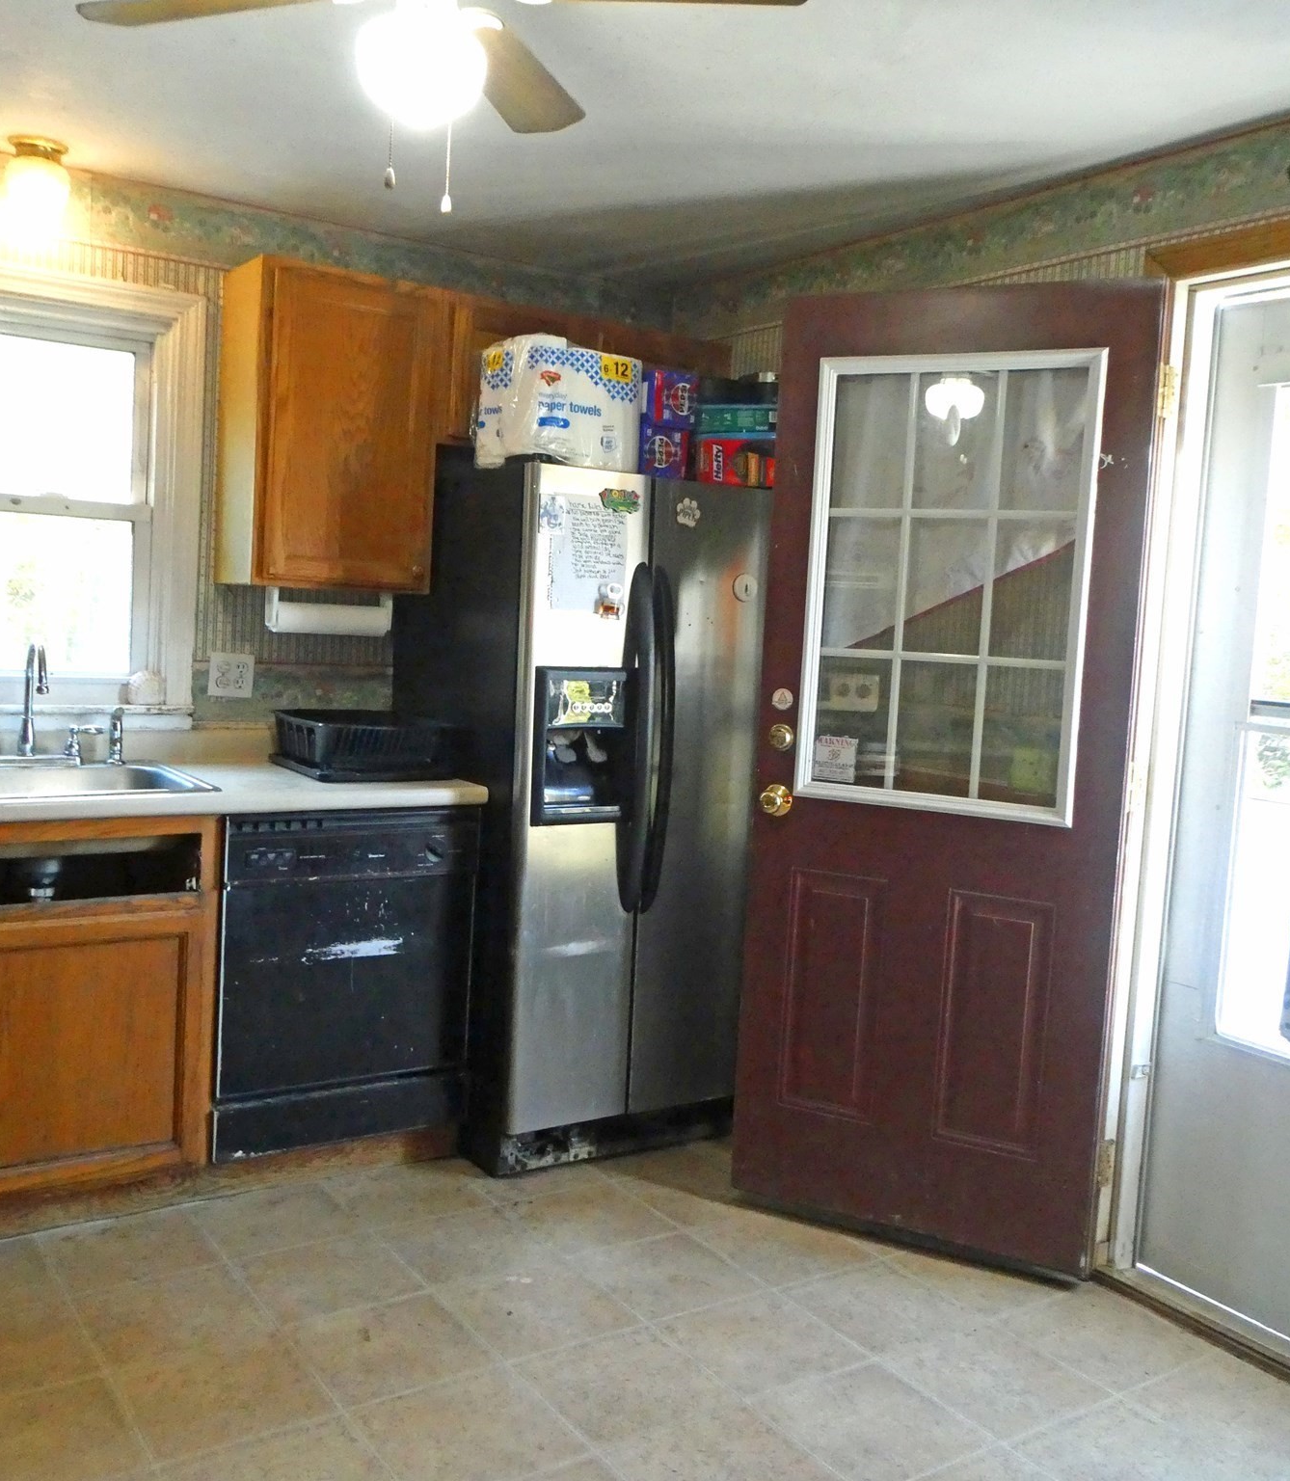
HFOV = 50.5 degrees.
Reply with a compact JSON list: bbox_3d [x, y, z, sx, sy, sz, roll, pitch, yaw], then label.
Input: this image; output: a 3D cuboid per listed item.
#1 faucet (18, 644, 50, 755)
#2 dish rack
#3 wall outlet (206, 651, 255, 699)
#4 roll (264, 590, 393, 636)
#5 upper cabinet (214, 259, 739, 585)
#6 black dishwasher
[{"bbox_3d":[-1.378,-0.086,3.097,0.050,0.262,0.190,-1,6,-34],"label":"faucet"},{"bbox_3d":[-0.722,0.009,3.449,0.335,0.135,0.420,-1,6,-34],"label":"dish rack"},{"bbox_3d":[-1.058,-0.166,3.508,0.115,0.112,0.012,-1,6,-34],"label":"wall outlet"},{"bbox_3d":[-0.802,-0.327,3.495,0.312,0.119,0.090,-1,6,-33],"label":"roll"},{"bbox_3d":[-0.423,-0.766,3.688,1.343,0.760,0.340,-1,6,-33],"label":"upper cabinet"},{"bbox_3d":[-0.822,0.523,3.385,0.599,0.780,0.600,-1,6,-33],"label":"black dishwasher"}]

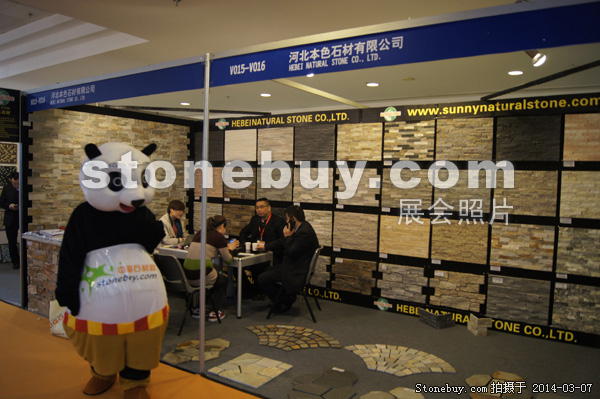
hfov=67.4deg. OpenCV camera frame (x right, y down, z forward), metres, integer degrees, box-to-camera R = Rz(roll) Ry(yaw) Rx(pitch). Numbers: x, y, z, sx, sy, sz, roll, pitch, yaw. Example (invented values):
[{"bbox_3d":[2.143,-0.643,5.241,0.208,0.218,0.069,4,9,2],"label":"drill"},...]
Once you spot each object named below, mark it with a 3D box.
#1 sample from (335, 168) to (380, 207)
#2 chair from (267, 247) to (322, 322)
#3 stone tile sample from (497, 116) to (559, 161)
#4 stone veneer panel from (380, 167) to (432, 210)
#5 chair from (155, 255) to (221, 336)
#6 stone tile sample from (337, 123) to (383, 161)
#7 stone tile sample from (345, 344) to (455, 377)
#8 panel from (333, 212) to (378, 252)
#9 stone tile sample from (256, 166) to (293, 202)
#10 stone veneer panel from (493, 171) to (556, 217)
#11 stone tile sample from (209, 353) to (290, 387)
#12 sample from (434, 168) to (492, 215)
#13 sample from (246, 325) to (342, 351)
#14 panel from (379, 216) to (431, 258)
[{"bbox_3d":[0.727,-0.160,5.702,0.603,0.466,0.030,3,3,31],"label":"sample"},{"bbox_3d":[-0.035,0.941,5.196,0.574,0.790,0.488,2,2,9],"label":"chair"},{"bbox_3d":[2.321,-0.619,4.593,0.612,0.461,0.030,3,3,33],"label":"stone tile sample"},{"bbox_3d":[1.255,-0.122,5.295,0.612,0.461,0.030,3,3,33],"label":"stone veneer panel"},{"bbox_3d":[-1.229,0.924,4.714,0.530,0.800,0.600,3,3,36],"label":"chair"},{"bbox_3d":[0.737,-0.722,5.633,0.615,0.463,0.030,3,3,33],"label":"stone tile sample"},{"bbox_3d":[0.846,1.402,3.915,0.985,0.020,0.677,3,3,31],"label":"stone tile sample"},{"bbox_3d":[0.704,0.402,5.678,0.615,0.466,0.030,3,3,33],"label":"panel"},{"bbox_3d":[-0.356,-0.219,6.359,0.603,0.466,0.030,3,3,31],"label":"stone tile sample"},{"bbox_3d":[2.351,-0.072,4.716,0.603,0.466,0.030,3,3,31],"label":"stone veneer panel"},{"bbox_3d":[-0.388,1.377,3.626,0.487,0.020,0.491,3,3,33],"label":"stone tile sample"},{"bbox_3d":[1.785,-0.093,4.952,0.612,0.461,0.030,3,3,33],"label":"sample"},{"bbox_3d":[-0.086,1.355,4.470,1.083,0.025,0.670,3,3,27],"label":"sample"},{"bbox_3d":[1.252,0.438,5.397,0.603,0.463,0.030,3,3,31],"label":"panel"}]

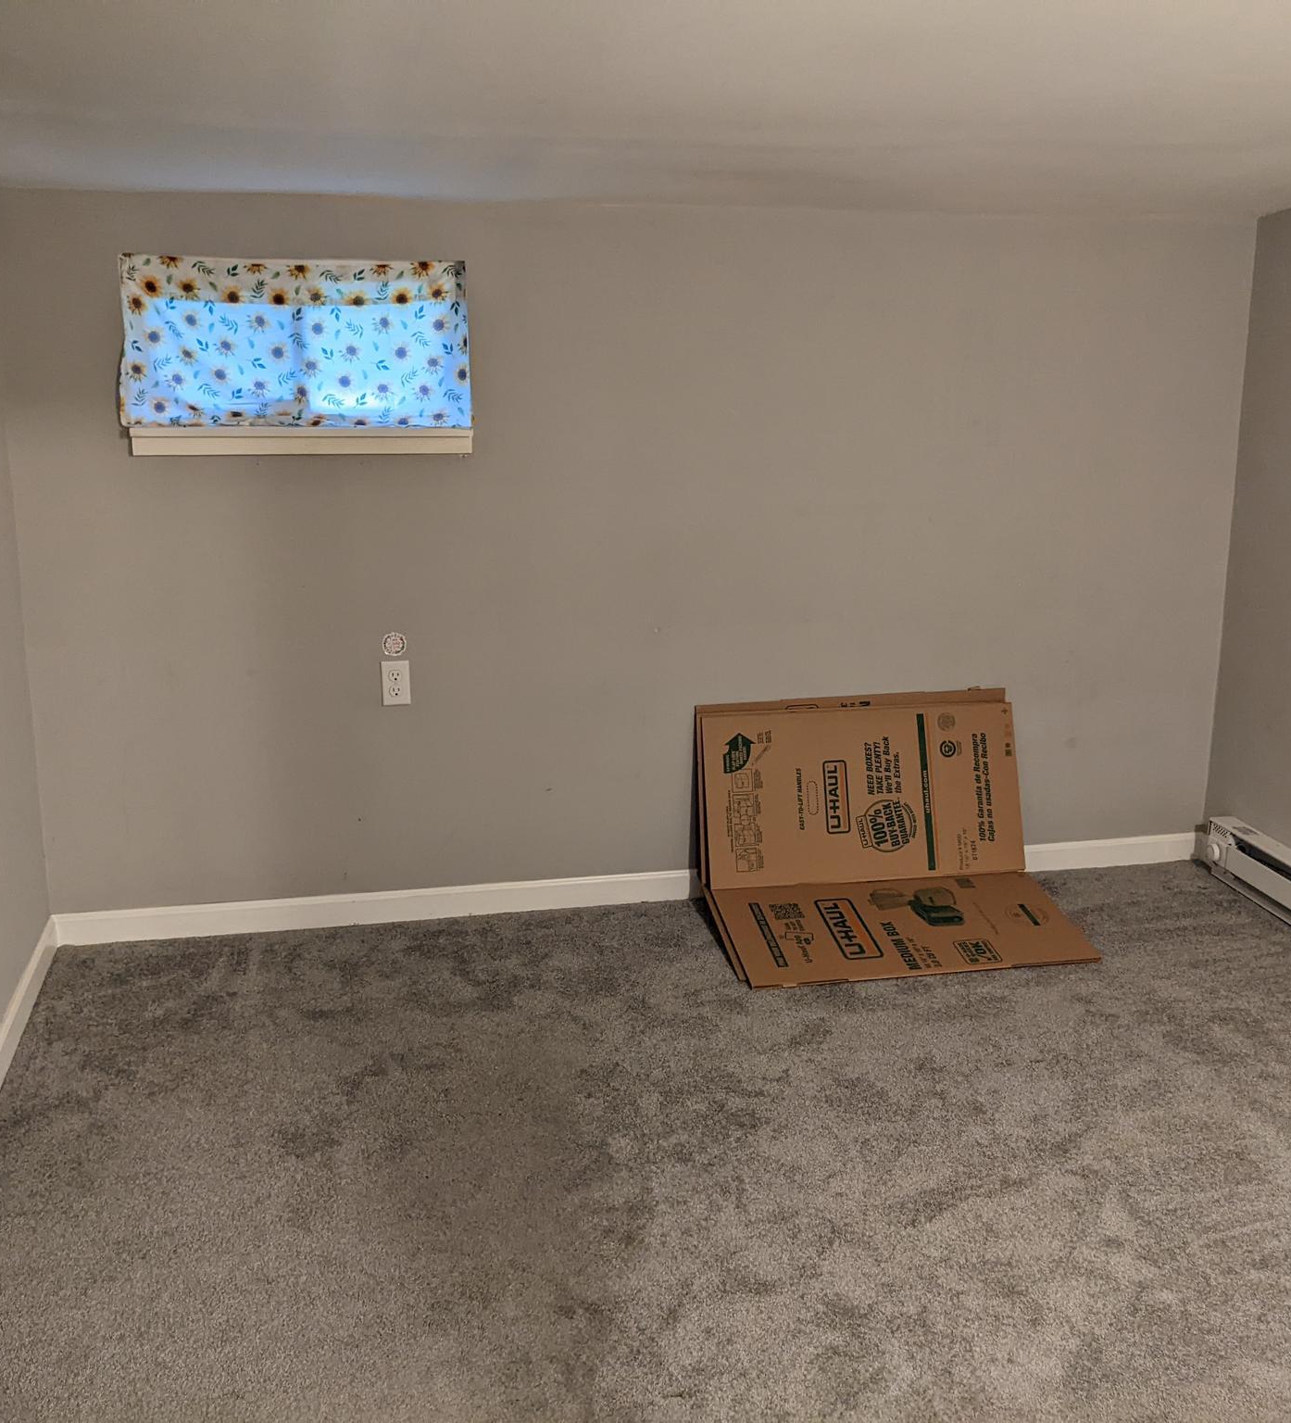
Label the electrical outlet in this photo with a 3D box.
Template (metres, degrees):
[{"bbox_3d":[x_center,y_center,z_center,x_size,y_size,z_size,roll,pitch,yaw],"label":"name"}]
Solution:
[{"bbox_3d":[-0.633,-0.073,3.764,0.070,0.114,0.008,-3,13,-13],"label":"electrical outlet"}]

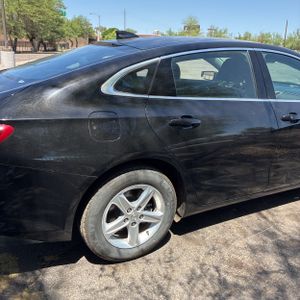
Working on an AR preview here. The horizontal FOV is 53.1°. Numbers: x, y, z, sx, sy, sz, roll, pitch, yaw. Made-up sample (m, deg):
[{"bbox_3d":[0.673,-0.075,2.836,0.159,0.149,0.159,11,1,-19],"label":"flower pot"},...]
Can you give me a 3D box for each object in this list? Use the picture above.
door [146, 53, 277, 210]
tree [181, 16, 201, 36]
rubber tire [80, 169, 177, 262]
[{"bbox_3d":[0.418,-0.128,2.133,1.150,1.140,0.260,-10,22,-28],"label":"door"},{"bbox_3d":[4.867,-13.875,37.215,2.800,4.890,2.800,3,19,6],"label":"tree"},{"bbox_3d":[-0.138,0.397,1.973,0.670,0.670,0.210,-10,22,-28],"label":"rubber tire"}]

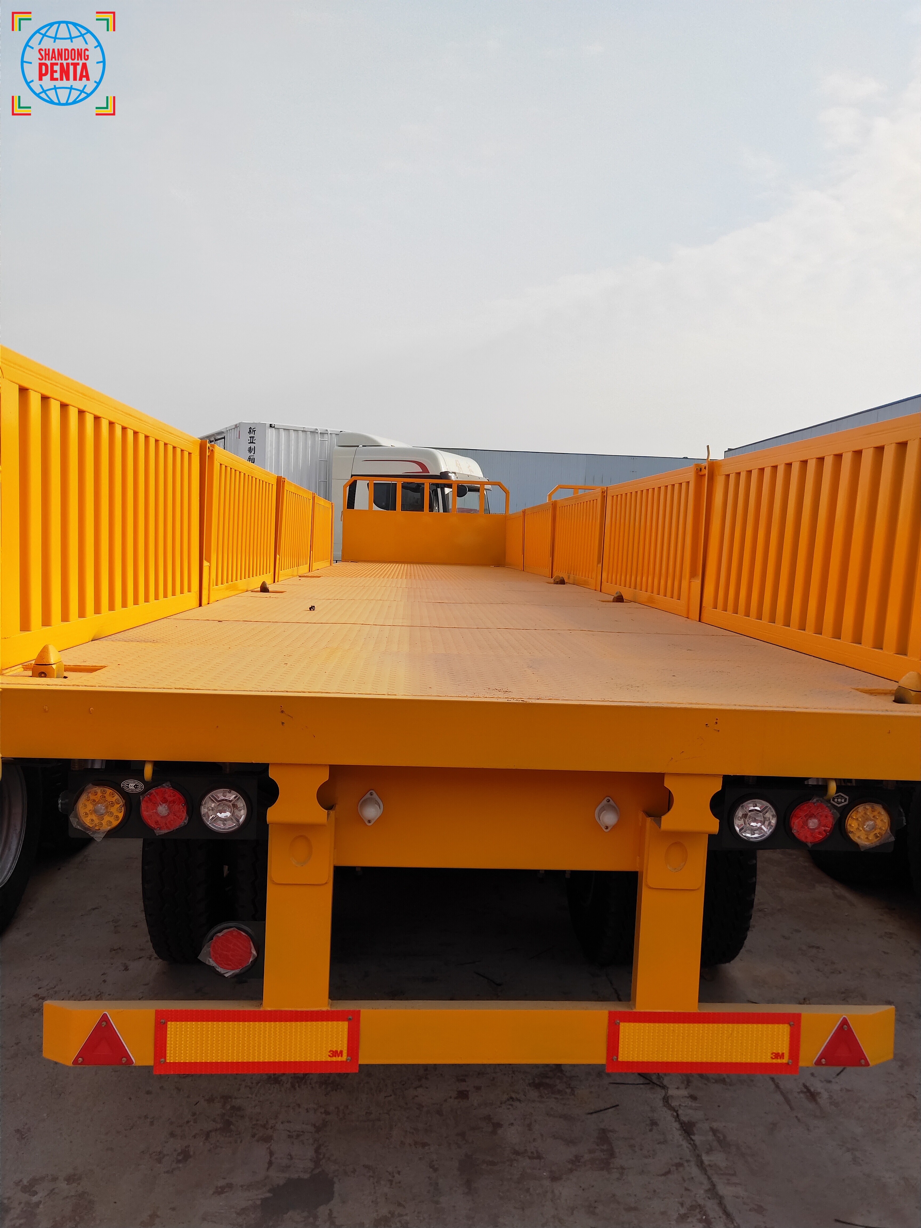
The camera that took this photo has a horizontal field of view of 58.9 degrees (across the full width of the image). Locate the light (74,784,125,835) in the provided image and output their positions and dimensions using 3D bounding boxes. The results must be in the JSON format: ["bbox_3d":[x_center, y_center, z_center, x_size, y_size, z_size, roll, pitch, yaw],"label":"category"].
[{"bbox_3d":[-0.935,0.508,2.120,0.128,0.128,0.050,2,6,-4],"label":"light"}]

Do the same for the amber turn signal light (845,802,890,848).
[{"bbox_3d":[1.124,0.585,2.255,0.125,0.125,0.050,2,6,-4],"label":"amber turn signal light"}]

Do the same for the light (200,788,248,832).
[{"bbox_3d":[-0.619,0.515,2.141,0.122,0.122,0.050,2,6,-4],"label":"light"}]

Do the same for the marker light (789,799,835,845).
[{"bbox_3d":[0.967,0.574,2.245,0.123,0.123,0.050,2,6,-4],"label":"marker light"}]

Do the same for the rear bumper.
[{"bbox_3d":[0.061,1.153,2.233,2.300,0.170,0.065,2,6,-4],"label":"rear bumper"}]

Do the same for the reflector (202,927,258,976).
[{"bbox_3d":[-0.609,0.891,2.158,0.140,0.140,0.050,2,6,-4],"label":"reflector"}]

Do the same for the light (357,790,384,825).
[{"bbox_3d":[-0.241,0.521,2.193,0.070,0.095,0.040,2,6,-4],"label":"light"}]

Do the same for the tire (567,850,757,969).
[{"bbox_3d":[0.825,1.006,3.636,0.600,1.020,1.000,2,6,-4],"label":"tire"}]

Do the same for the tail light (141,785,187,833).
[{"bbox_3d":[-0.774,0.511,2.131,0.125,0.125,0.050,2,6,-4],"label":"tail light"}]

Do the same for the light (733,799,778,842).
[{"bbox_3d":[0.808,0.565,2.234,0.122,0.122,0.050,2,6,-4],"label":"light"}]

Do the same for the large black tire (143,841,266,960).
[{"bbox_3d":[-0.935,0.941,3.519,0.560,1.020,1.000,2,6,-4],"label":"large black tire"}]

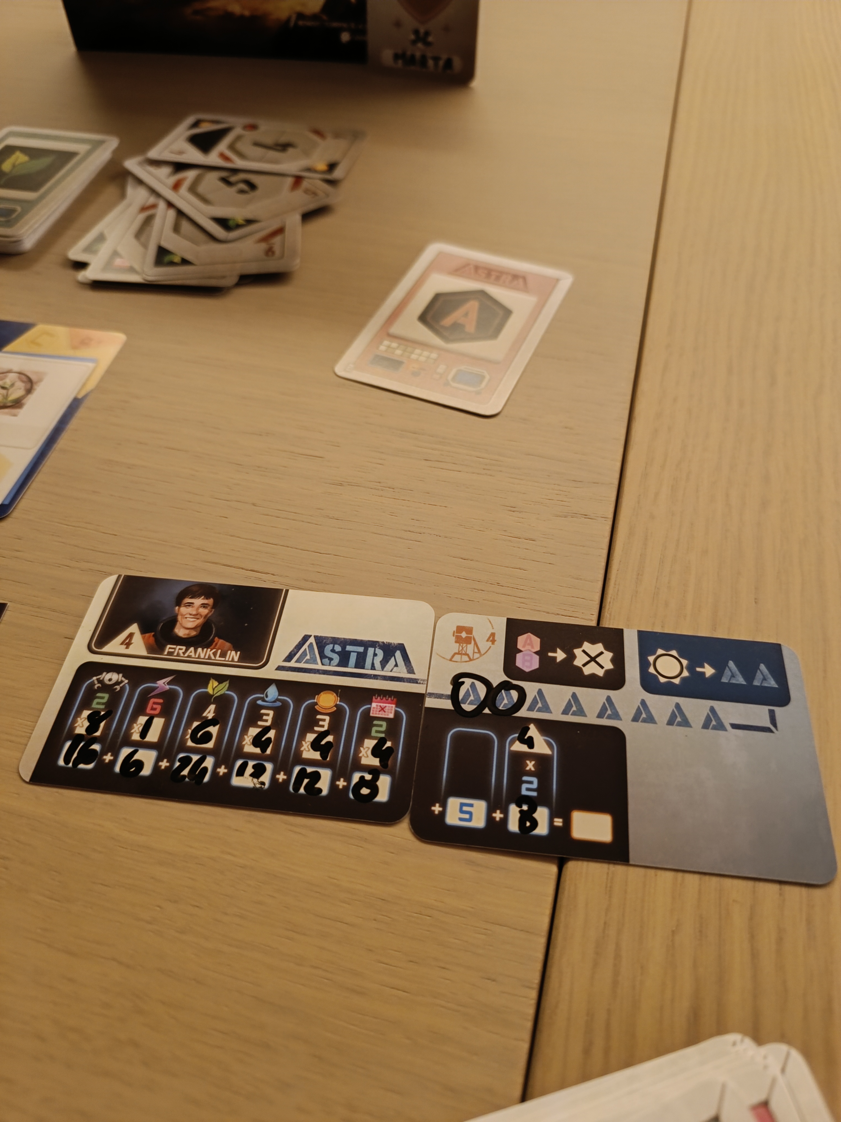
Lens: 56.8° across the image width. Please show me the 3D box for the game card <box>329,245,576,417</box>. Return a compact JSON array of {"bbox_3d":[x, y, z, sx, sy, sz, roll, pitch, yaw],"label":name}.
[{"bbox_3d":[0.015,-0.091,0.294,0.063,0.001,0.088,19,57,16],"label":"game card"}]

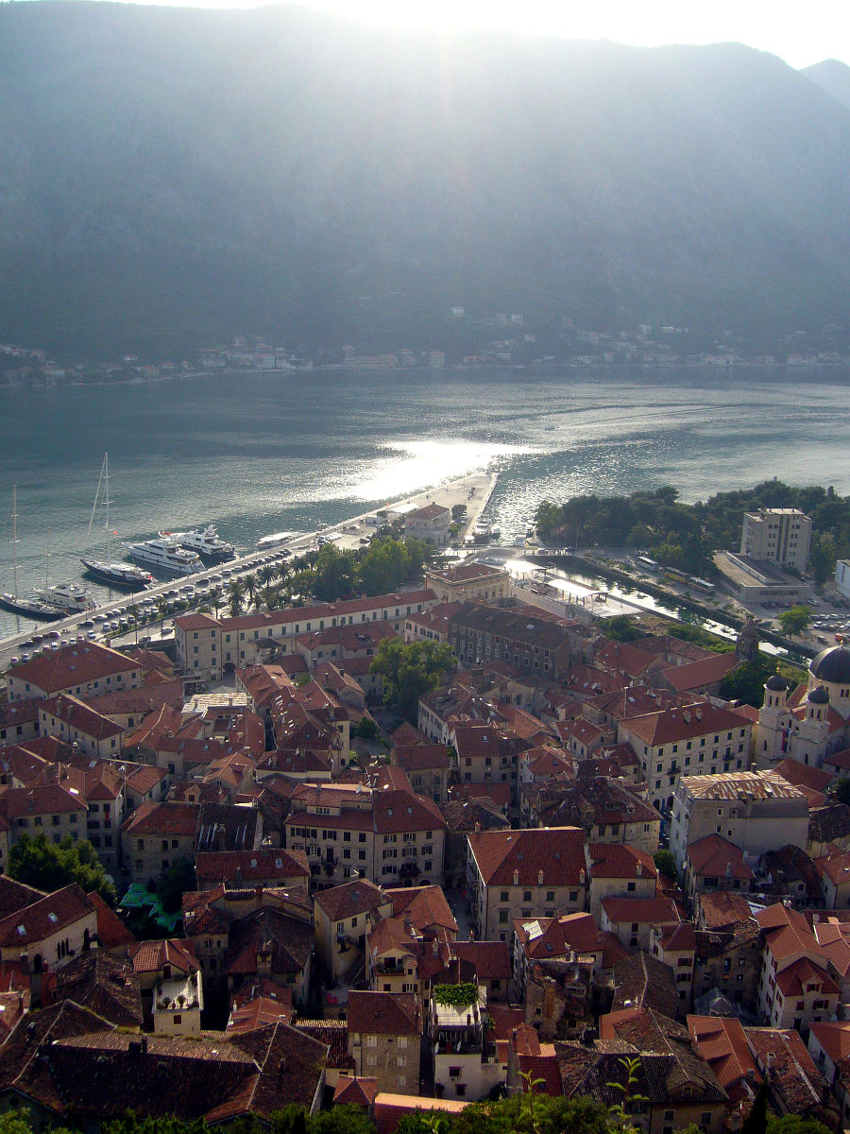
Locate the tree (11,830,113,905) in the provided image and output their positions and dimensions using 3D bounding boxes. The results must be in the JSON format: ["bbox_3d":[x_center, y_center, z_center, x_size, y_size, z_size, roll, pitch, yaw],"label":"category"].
[{"bbox_3d":[-58.340,48.430,184.580,17.000,12.540,15.000,-3,14,-18],"label":"tree"}]

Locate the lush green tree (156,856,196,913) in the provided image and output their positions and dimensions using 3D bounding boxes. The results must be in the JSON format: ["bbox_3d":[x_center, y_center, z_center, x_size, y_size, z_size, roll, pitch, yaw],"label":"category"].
[{"bbox_3d":[-39.400,50.720,181.410,7.000,10.400,7.000,-2,14,-13],"label":"lush green tree"}]

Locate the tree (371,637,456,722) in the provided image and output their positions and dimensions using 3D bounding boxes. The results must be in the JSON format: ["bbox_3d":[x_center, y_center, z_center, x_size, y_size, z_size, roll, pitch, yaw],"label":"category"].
[{"bbox_3d":[-2.950,26.190,265.140,20.000,20.270,18.000,1,14,-1],"label":"tree"}]

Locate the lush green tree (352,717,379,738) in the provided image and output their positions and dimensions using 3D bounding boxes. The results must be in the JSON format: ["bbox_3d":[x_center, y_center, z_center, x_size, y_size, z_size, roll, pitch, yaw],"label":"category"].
[{"bbox_3d":[-13.260,35.900,257.340,5.500,4.630,5.200,1,14,-3],"label":"lush green tree"}]

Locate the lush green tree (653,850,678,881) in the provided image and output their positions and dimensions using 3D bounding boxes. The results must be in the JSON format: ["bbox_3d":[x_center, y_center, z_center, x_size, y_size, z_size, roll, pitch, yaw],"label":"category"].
[{"bbox_3d":[40.890,51.160,194.540,4.500,6.870,4.500,4,14,13],"label":"lush green tree"}]

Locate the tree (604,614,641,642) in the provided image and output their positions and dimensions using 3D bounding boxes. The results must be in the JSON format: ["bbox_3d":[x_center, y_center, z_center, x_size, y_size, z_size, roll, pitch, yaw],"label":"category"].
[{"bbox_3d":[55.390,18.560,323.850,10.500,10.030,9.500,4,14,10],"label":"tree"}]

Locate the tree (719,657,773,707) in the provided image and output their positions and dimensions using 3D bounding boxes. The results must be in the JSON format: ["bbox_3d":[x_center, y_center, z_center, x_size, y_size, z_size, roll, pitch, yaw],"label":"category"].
[{"bbox_3d":[79.080,28.190,280.140,13.500,12.910,12.500,5,14,16],"label":"tree"}]

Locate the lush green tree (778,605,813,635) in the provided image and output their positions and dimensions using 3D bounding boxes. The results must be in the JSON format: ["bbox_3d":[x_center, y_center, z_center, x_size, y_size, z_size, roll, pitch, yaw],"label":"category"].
[{"bbox_3d":[109.620,16.320,338.440,10.300,9.870,9.500,6,14,18],"label":"lush green tree"}]

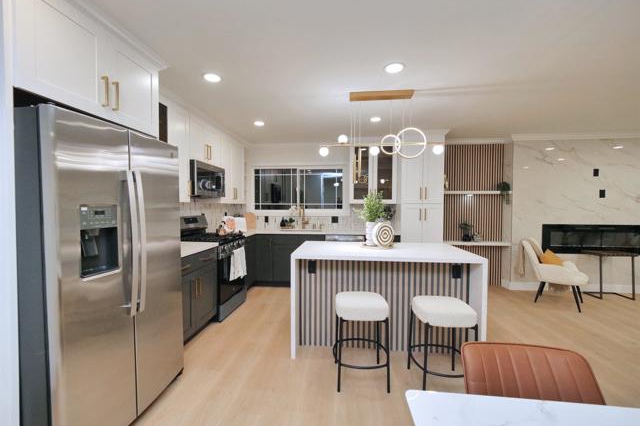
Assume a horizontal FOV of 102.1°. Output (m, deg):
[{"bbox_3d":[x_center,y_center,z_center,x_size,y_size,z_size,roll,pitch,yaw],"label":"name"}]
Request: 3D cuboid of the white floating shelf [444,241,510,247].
[{"bbox_3d":[2.532,0.505,4.272,1.060,0.050,0.250,0,2,6],"label":"white floating shelf"}]

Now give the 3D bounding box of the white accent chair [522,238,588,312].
[{"bbox_3d":[3.263,0.818,3.604,0.680,0.840,0.580,2,2,45],"label":"white accent chair"}]

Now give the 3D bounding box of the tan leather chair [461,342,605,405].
[{"bbox_3d":[0.753,0.930,0.745,0.470,0.830,0.560,0,2,6],"label":"tan leather chair"}]

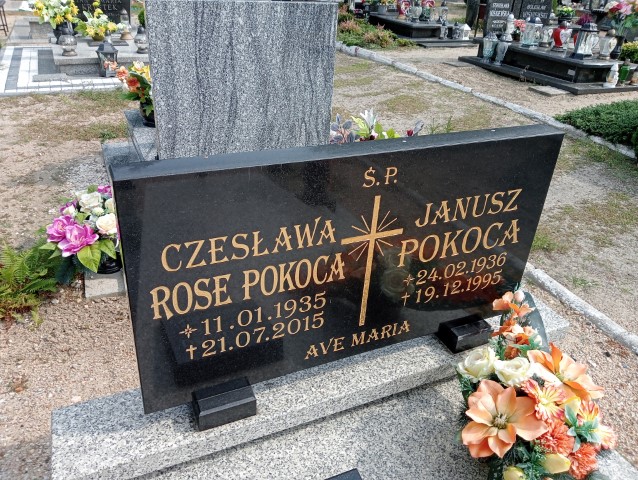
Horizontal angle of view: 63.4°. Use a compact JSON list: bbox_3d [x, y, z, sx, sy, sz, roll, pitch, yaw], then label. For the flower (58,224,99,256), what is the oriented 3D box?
[{"bbox_3d":[-0.890,0.002,1.912,0.148,0.118,0.090,-11,5,-25],"label":"flower"}]

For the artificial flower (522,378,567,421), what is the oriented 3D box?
[{"bbox_3d":[0.485,0.344,1.108,0.093,0.092,0.050,19,-7,27],"label":"artificial flower"}]

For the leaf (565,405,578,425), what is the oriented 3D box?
[{"bbox_3d":[0.583,0.405,1.193,0.025,0.050,0.014,-23,9,16],"label":"leaf"}]

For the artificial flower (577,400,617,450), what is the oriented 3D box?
[{"bbox_3d":[0.654,0.437,1.217,0.095,0.050,0.100,8,47,-31],"label":"artificial flower"}]

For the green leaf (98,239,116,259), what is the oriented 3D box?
[{"bbox_3d":[-0.801,0.032,1.956,0.068,0.080,0.045,-9,3,-22],"label":"green leaf"}]

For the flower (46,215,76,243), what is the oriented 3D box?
[{"bbox_3d":[-0.964,-0.043,1.941,0.125,0.105,0.080,-12,6,-26],"label":"flower"}]

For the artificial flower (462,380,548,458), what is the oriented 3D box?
[{"bbox_3d":[0.431,0.415,1.193,0.195,0.090,0.185,11,67,12],"label":"artificial flower"}]

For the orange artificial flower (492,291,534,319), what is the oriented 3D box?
[{"bbox_3d":[0.601,0.199,1.597,0.120,0.070,0.075,-10,31,-24],"label":"orange artificial flower"}]

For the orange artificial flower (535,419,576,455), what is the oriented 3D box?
[{"bbox_3d":[0.482,0.404,1.058,0.085,0.082,0.055,21,-10,29],"label":"orange artificial flower"}]

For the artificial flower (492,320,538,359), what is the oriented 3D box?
[{"bbox_3d":[0.489,0.248,1.286,0.112,0.090,0.080,16,-4,23],"label":"artificial flower"}]

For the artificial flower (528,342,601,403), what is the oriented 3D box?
[{"bbox_3d":[0.609,0.328,1.287,0.190,0.090,0.170,-1,31,-28],"label":"artificial flower"}]

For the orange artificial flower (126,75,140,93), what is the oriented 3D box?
[{"bbox_3d":[-0.934,-0.788,2.600,0.070,0.050,0.080,12,59,14],"label":"orange artificial flower"}]

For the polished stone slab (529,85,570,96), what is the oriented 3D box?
[{"bbox_3d":[2.690,-1.690,5.915,0.370,0.050,0.360,-10,31,-22],"label":"polished stone slab"}]

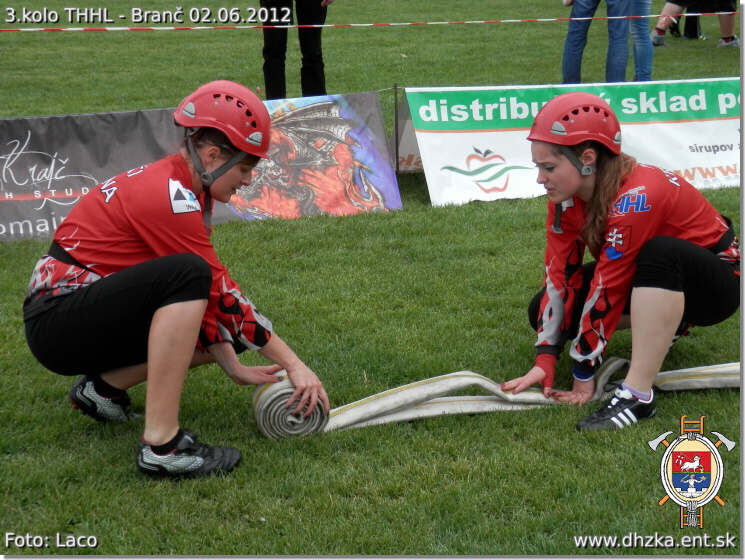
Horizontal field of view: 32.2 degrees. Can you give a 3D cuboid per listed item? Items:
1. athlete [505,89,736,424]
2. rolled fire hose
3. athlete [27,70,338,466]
[{"bbox_3d":[0.750,-0.116,3.798,0.697,0.890,0.567,-7,18,-24],"label":"athlete"},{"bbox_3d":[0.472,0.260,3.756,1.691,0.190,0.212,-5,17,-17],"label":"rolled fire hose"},{"bbox_3d":[-0.521,-0.041,3.374,0.806,0.980,0.521,-2,16,-8],"label":"athlete"}]

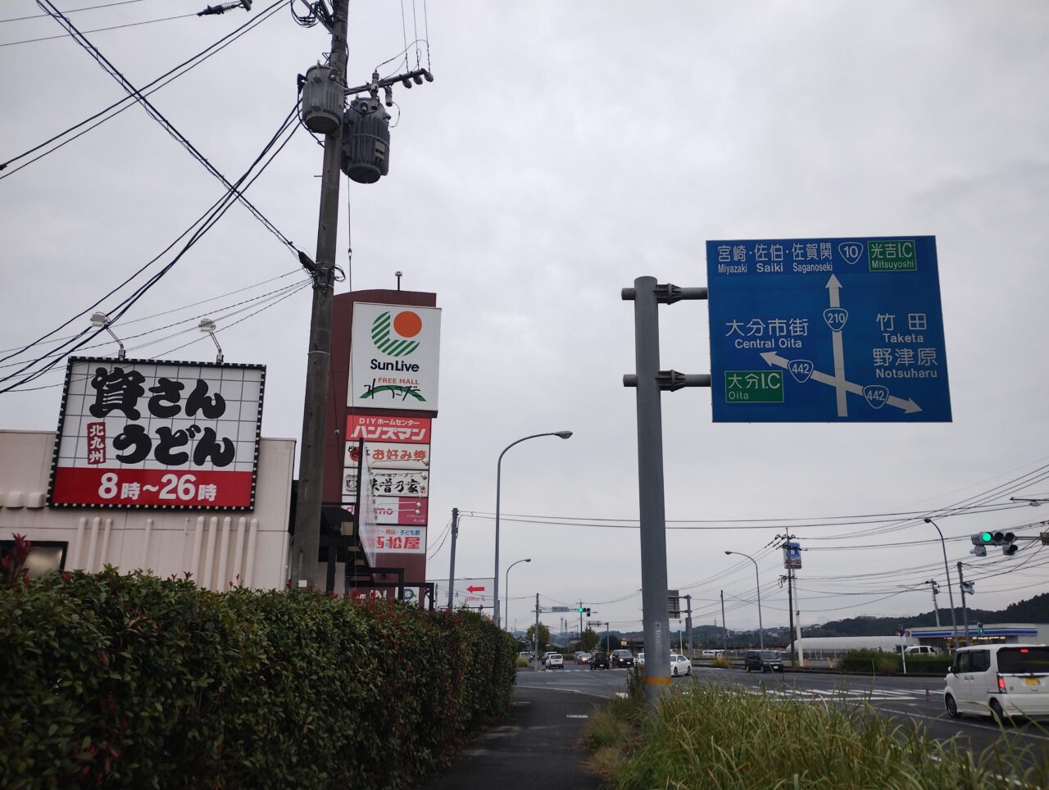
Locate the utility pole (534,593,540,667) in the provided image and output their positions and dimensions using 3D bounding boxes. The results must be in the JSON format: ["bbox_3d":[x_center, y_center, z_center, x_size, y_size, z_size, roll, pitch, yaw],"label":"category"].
[{"bbox_3d":[1.237,22.260,79.992,0.420,6.933,0.350,-1,-17,4],"label":"utility pole"}]

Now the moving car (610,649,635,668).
[{"bbox_3d":[10.213,27.292,87.888,1.750,1.720,4.700,0,-17,2],"label":"moving car"}]

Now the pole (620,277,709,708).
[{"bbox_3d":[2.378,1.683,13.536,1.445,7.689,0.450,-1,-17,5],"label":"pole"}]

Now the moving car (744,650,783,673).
[{"bbox_3d":[19.145,21.389,68.280,1.700,1.650,3.950,2,-17,-5],"label":"moving car"}]

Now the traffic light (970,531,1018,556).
[{"bbox_3d":[16.178,5.083,29.200,1.200,0.750,0.650,-1,-17,4],"label":"traffic light"}]

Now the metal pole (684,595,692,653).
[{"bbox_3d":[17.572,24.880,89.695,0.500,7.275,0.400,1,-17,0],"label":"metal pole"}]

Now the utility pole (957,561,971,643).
[{"bbox_3d":[26.088,13.342,49.987,0.320,6.967,0.300,-1,-17,4],"label":"utility pole"}]

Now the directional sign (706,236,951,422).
[{"bbox_3d":[4.892,-1.073,13.861,3.697,3.100,0.120,0,-12,5],"label":"directional sign"}]

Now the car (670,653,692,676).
[{"bbox_3d":[10.938,20.022,62.925,1.700,1.470,4.600,-10,-20,30],"label":"car"}]

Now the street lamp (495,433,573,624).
[{"bbox_3d":[0.434,6.556,34.293,3.250,10.400,0.350,-1,-17,4],"label":"street lamp"}]

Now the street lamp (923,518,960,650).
[{"bbox_3d":[27.950,13.573,56.597,0.350,10.400,3.100,-15,-23,42],"label":"street lamp"}]

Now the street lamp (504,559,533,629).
[{"bbox_3d":[-0.555,21.464,83.389,3.100,10.400,0.350,-13,-22,38],"label":"street lamp"}]

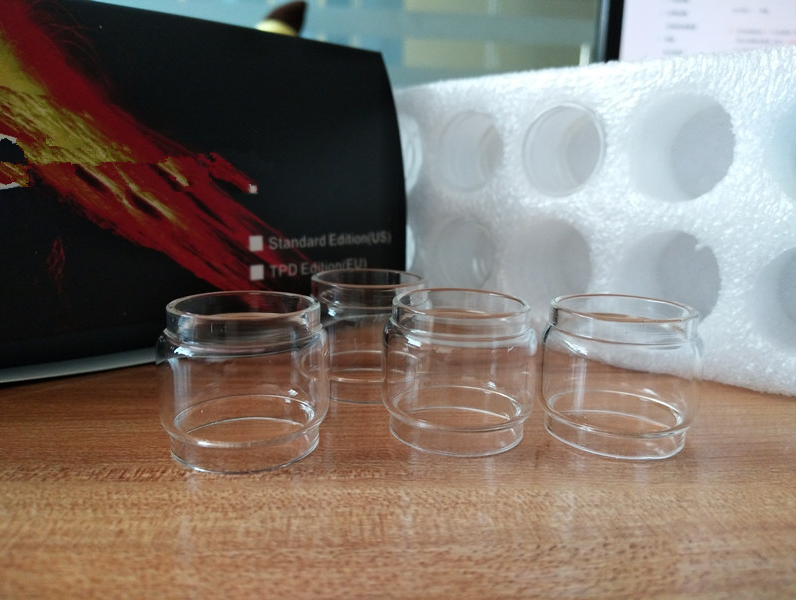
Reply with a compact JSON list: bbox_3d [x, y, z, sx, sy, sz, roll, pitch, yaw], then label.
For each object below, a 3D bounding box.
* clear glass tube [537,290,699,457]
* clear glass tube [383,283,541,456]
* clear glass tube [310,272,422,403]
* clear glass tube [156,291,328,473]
[{"bbox_3d":[0.043,0.014,0.118,0.029,0.025,0.029,2,11,0],"label":"clear glass tube"},{"bbox_3d":[0.012,0.013,0.117,0.029,0.025,0.029,2,11,0],"label":"clear glass tube"},{"bbox_3d":[-0.007,0.008,0.141,0.029,0.025,0.029,2,11,0],"label":"clear glass tube"},{"bbox_3d":[-0.027,0.013,0.108,0.029,0.025,0.029,2,11,0],"label":"clear glass tube"}]

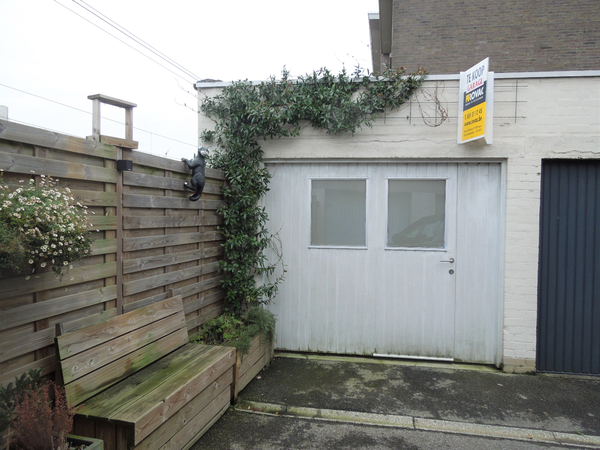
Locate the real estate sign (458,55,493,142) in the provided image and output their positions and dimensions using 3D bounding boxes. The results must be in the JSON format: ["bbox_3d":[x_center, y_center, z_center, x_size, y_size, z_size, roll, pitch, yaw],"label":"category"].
[{"bbox_3d":[1.702,-1.139,4.058,0.353,0.717,0.404,1,2,9],"label":"real estate sign"}]

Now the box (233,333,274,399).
[{"bbox_3d":[-0.678,1.206,4.125,0.606,0.404,1.010,1,2,15],"label":"box"}]

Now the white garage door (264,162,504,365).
[{"bbox_3d":[0.819,0.355,4.515,2.454,2.060,0.081,1,2,9],"label":"white garage door"}]

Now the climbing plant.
[{"bbox_3d":[0.084,-0.358,4.365,2.262,2.475,0.364,1,2,9],"label":"climbing plant"}]

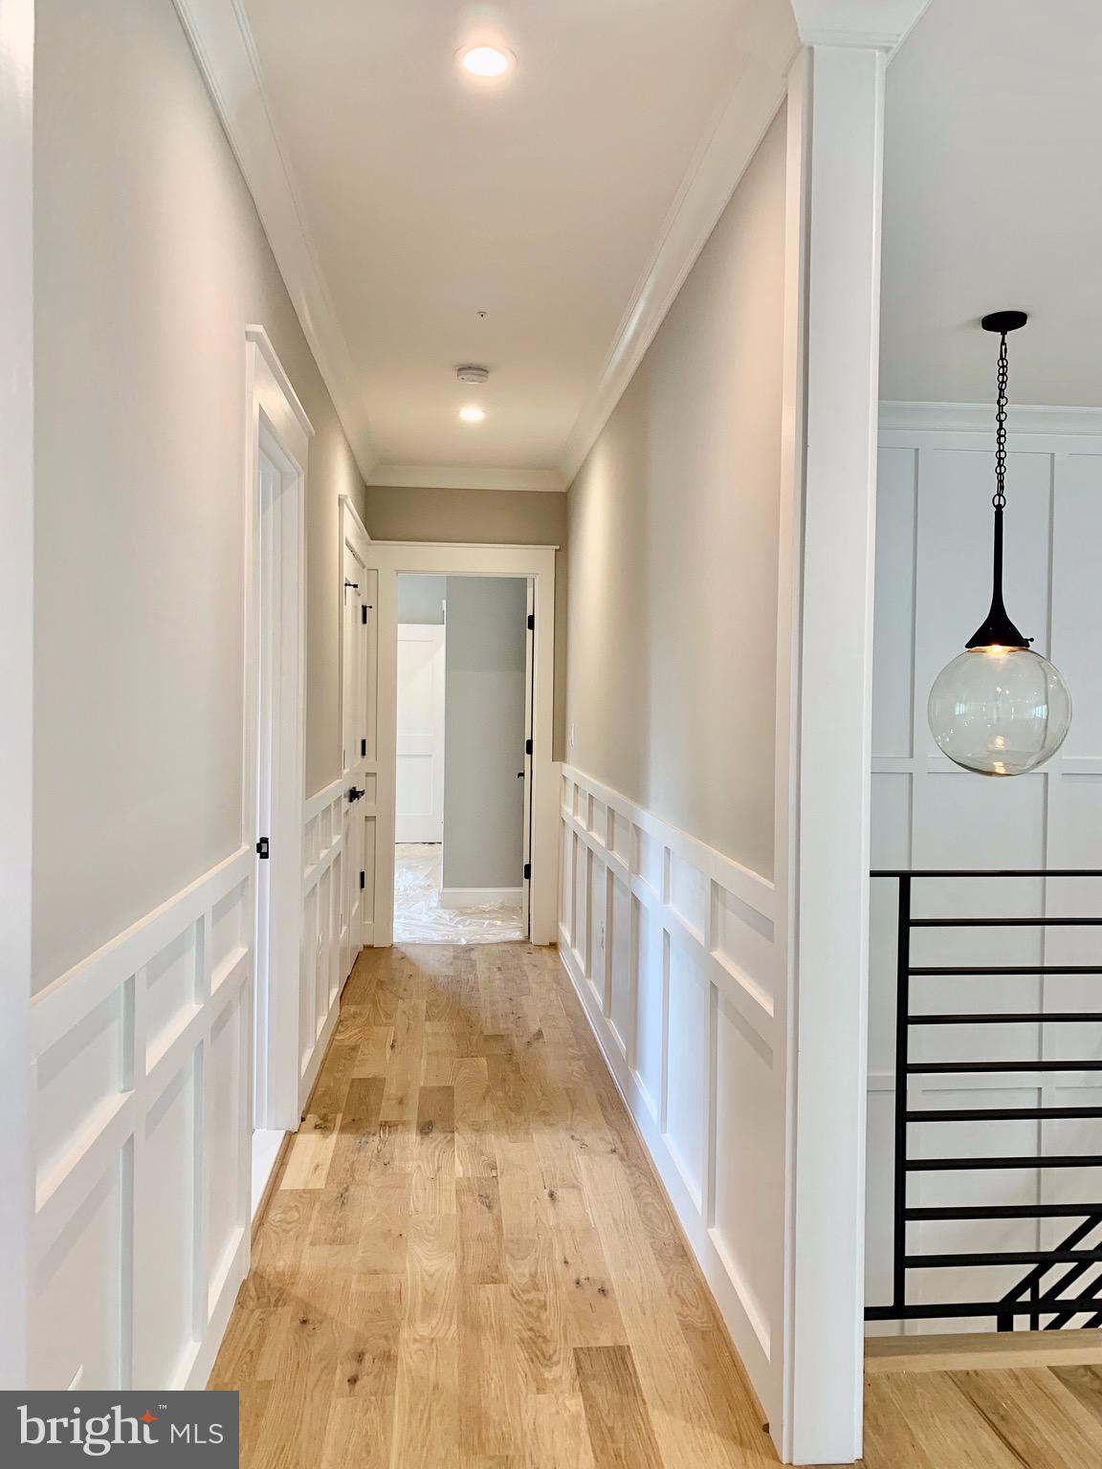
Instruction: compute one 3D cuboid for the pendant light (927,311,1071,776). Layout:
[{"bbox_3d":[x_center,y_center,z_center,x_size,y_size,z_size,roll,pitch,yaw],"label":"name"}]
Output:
[{"bbox_3d":[1.530,-0.630,3.757,0.450,1.543,0.450,0,2,-5],"label":"pendant light"}]

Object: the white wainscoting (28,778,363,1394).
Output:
[{"bbox_3d":[-0.780,0.773,3.211,0.044,1.047,3.850,0,2,-5],"label":"white wainscoting"}]

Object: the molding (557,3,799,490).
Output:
[{"bbox_3d":[0.243,-1.366,4.123,0.085,0.111,4.406,0,2,-5],"label":"molding"}]

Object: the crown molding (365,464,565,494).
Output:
[{"bbox_3d":[-0.470,-1.432,6.232,1.129,0.107,0.090,0,2,-5],"label":"crown molding"}]

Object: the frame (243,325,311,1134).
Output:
[{"bbox_3d":[-0.814,0.150,3.167,0.129,2.293,1.036,0,2,-5],"label":"frame"}]

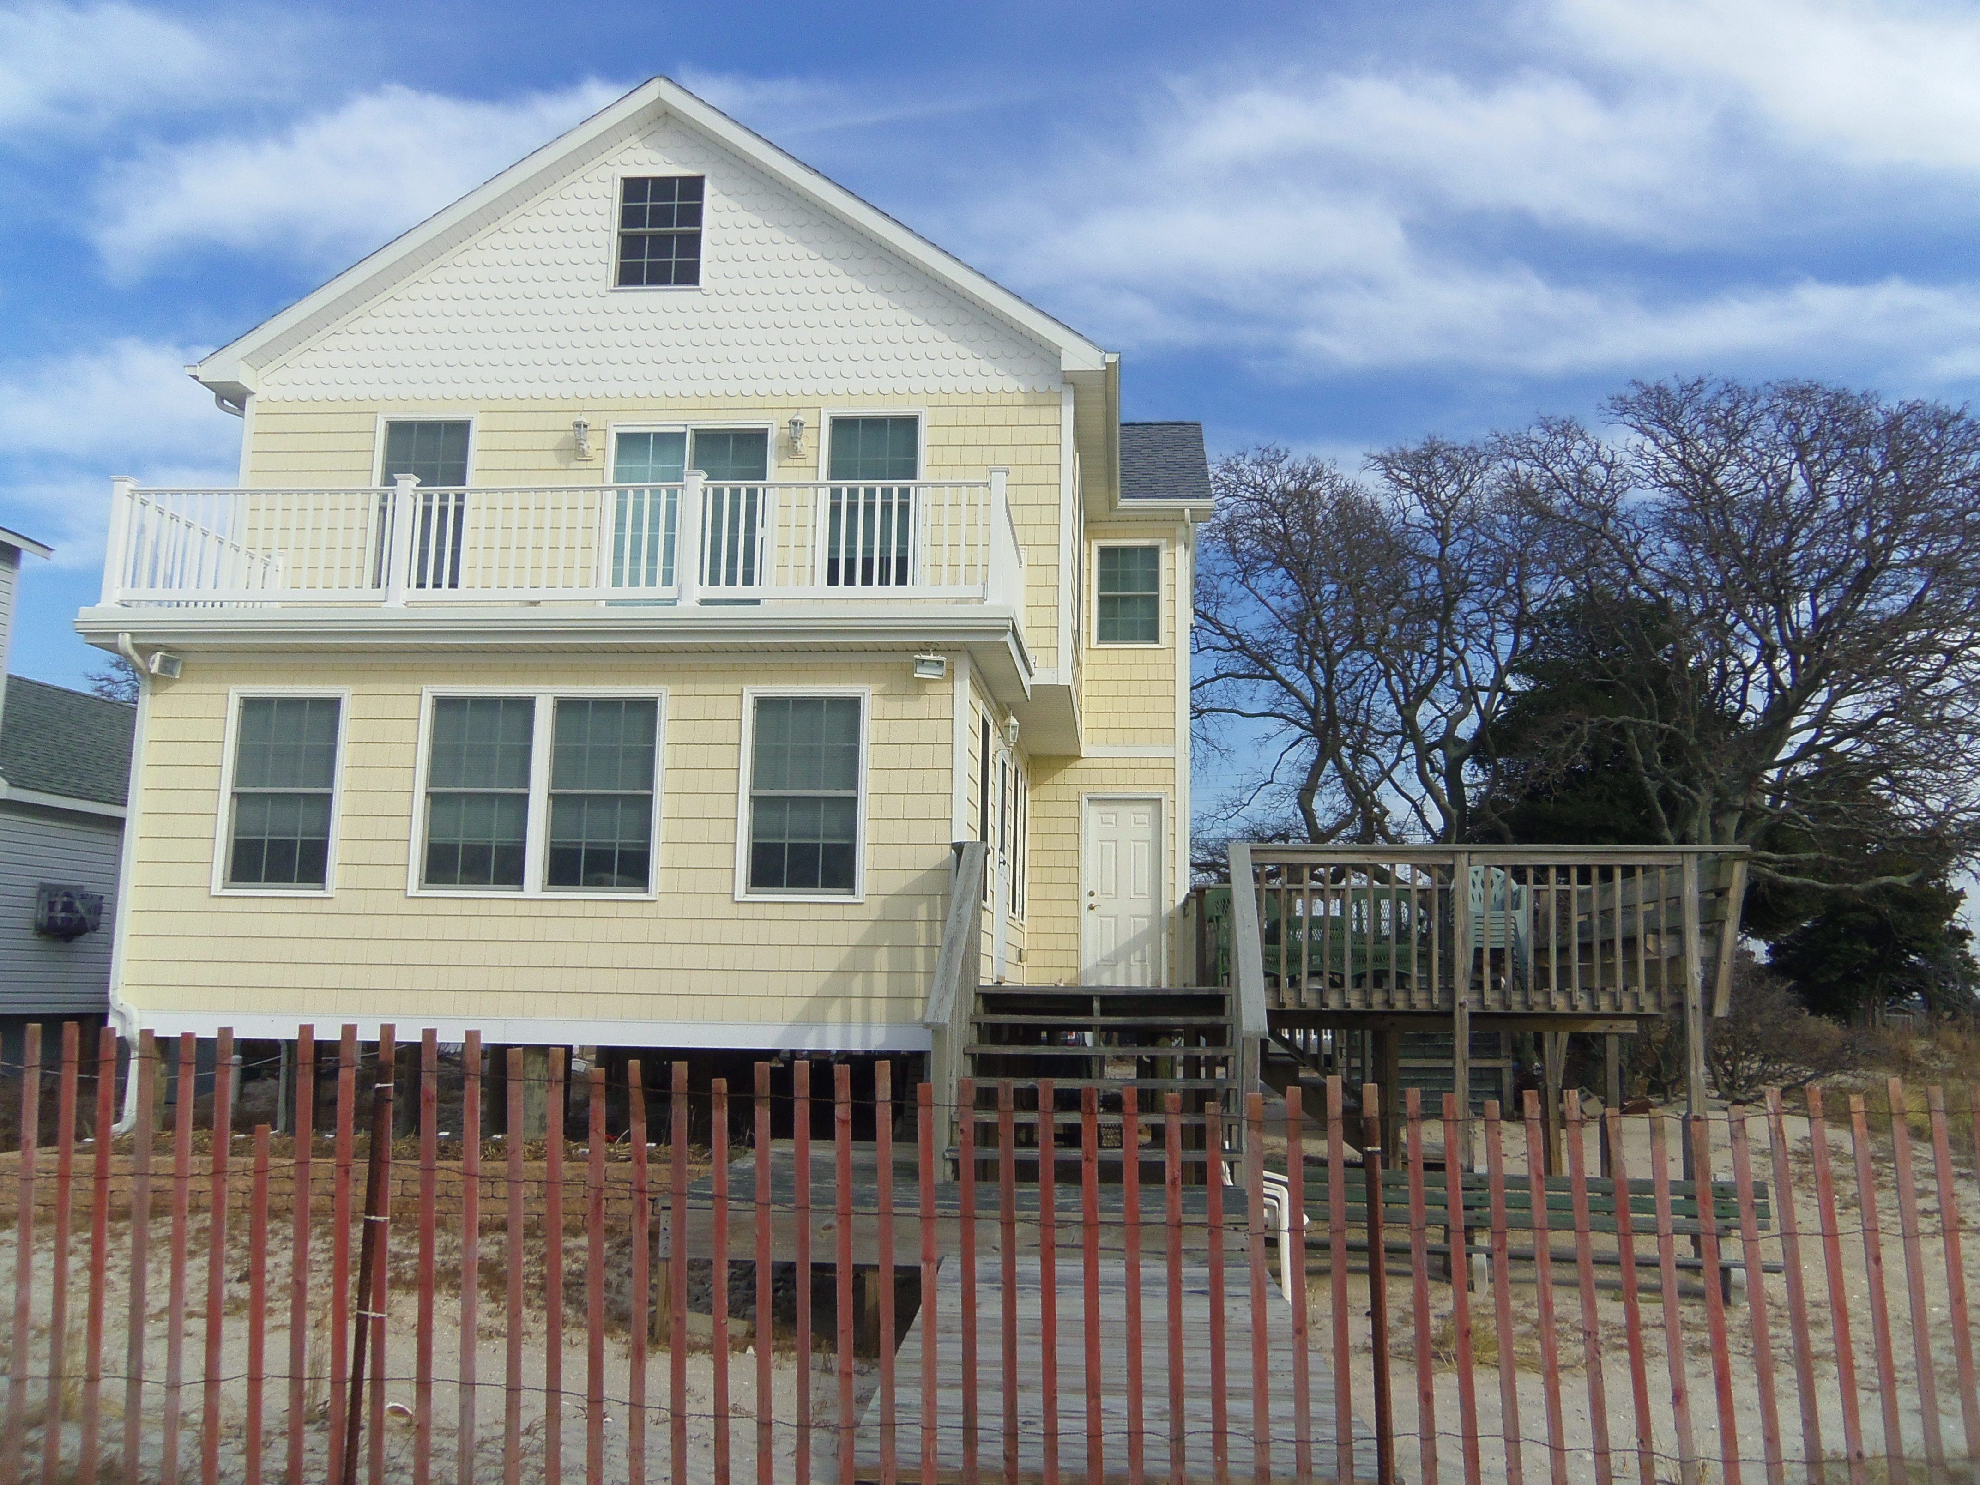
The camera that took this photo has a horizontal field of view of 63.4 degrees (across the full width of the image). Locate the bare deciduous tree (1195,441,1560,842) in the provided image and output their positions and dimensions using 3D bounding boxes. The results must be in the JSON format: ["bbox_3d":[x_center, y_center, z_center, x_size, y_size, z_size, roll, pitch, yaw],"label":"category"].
[{"bbox_3d":[6.073,0.323,25.681,6.200,9.800,5.400,0,-9,4],"label":"bare deciduous tree"}]

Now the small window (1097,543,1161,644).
[{"bbox_3d":[1.535,-1.631,17.633,0.720,1.120,0.100,0,-9,4],"label":"small window"}]

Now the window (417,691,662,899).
[{"bbox_3d":[-3.248,0.356,11.520,1.820,1.510,0.120,0,-9,4],"label":"window"}]

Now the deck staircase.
[{"bbox_3d":[0.653,2.002,9.620,1.655,1.043,1.550,0,-8,5],"label":"deck staircase"}]

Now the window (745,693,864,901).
[{"bbox_3d":[-1.320,0.378,11.416,0.792,1.445,0.100,0,-8,5],"label":"window"}]

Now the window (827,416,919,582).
[{"bbox_3d":[-1.014,-2.083,13.820,0.798,1.544,0.100,0,-8,5],"label":"window"}]

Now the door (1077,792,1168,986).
[{"bbox_3d":[1.437,1.605,17.120,0.850,2.060,0.110,0,-9,4],"label":"door"}]

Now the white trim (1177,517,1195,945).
[{"bbox_3d":[2.099,-0.034,17.356,0.159,4.802,0.150,0,-8,5],"label":"white trim"}]

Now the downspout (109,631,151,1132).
[{"bbox_3d":[-6.180,0.963,11.443,0.280,3.500,0.400,0,-9,4],"label":"downspout"}]

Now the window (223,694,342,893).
[{"bbox_3d":[-5.183,0.370,11.742,0.782,1.424,0.100,0,-8,5],"label":"window"}]

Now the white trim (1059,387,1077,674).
[{"bbox_3d":[0.670,-1.805,13.670,0.126,2.529,0.130,0,-8,5],"label":"white trim"}]

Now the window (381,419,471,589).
[{"bbox_3d":[-4.984,-2.114,14.071,0.900,1.570,0.120,0,-9,4],"label":"window"}]

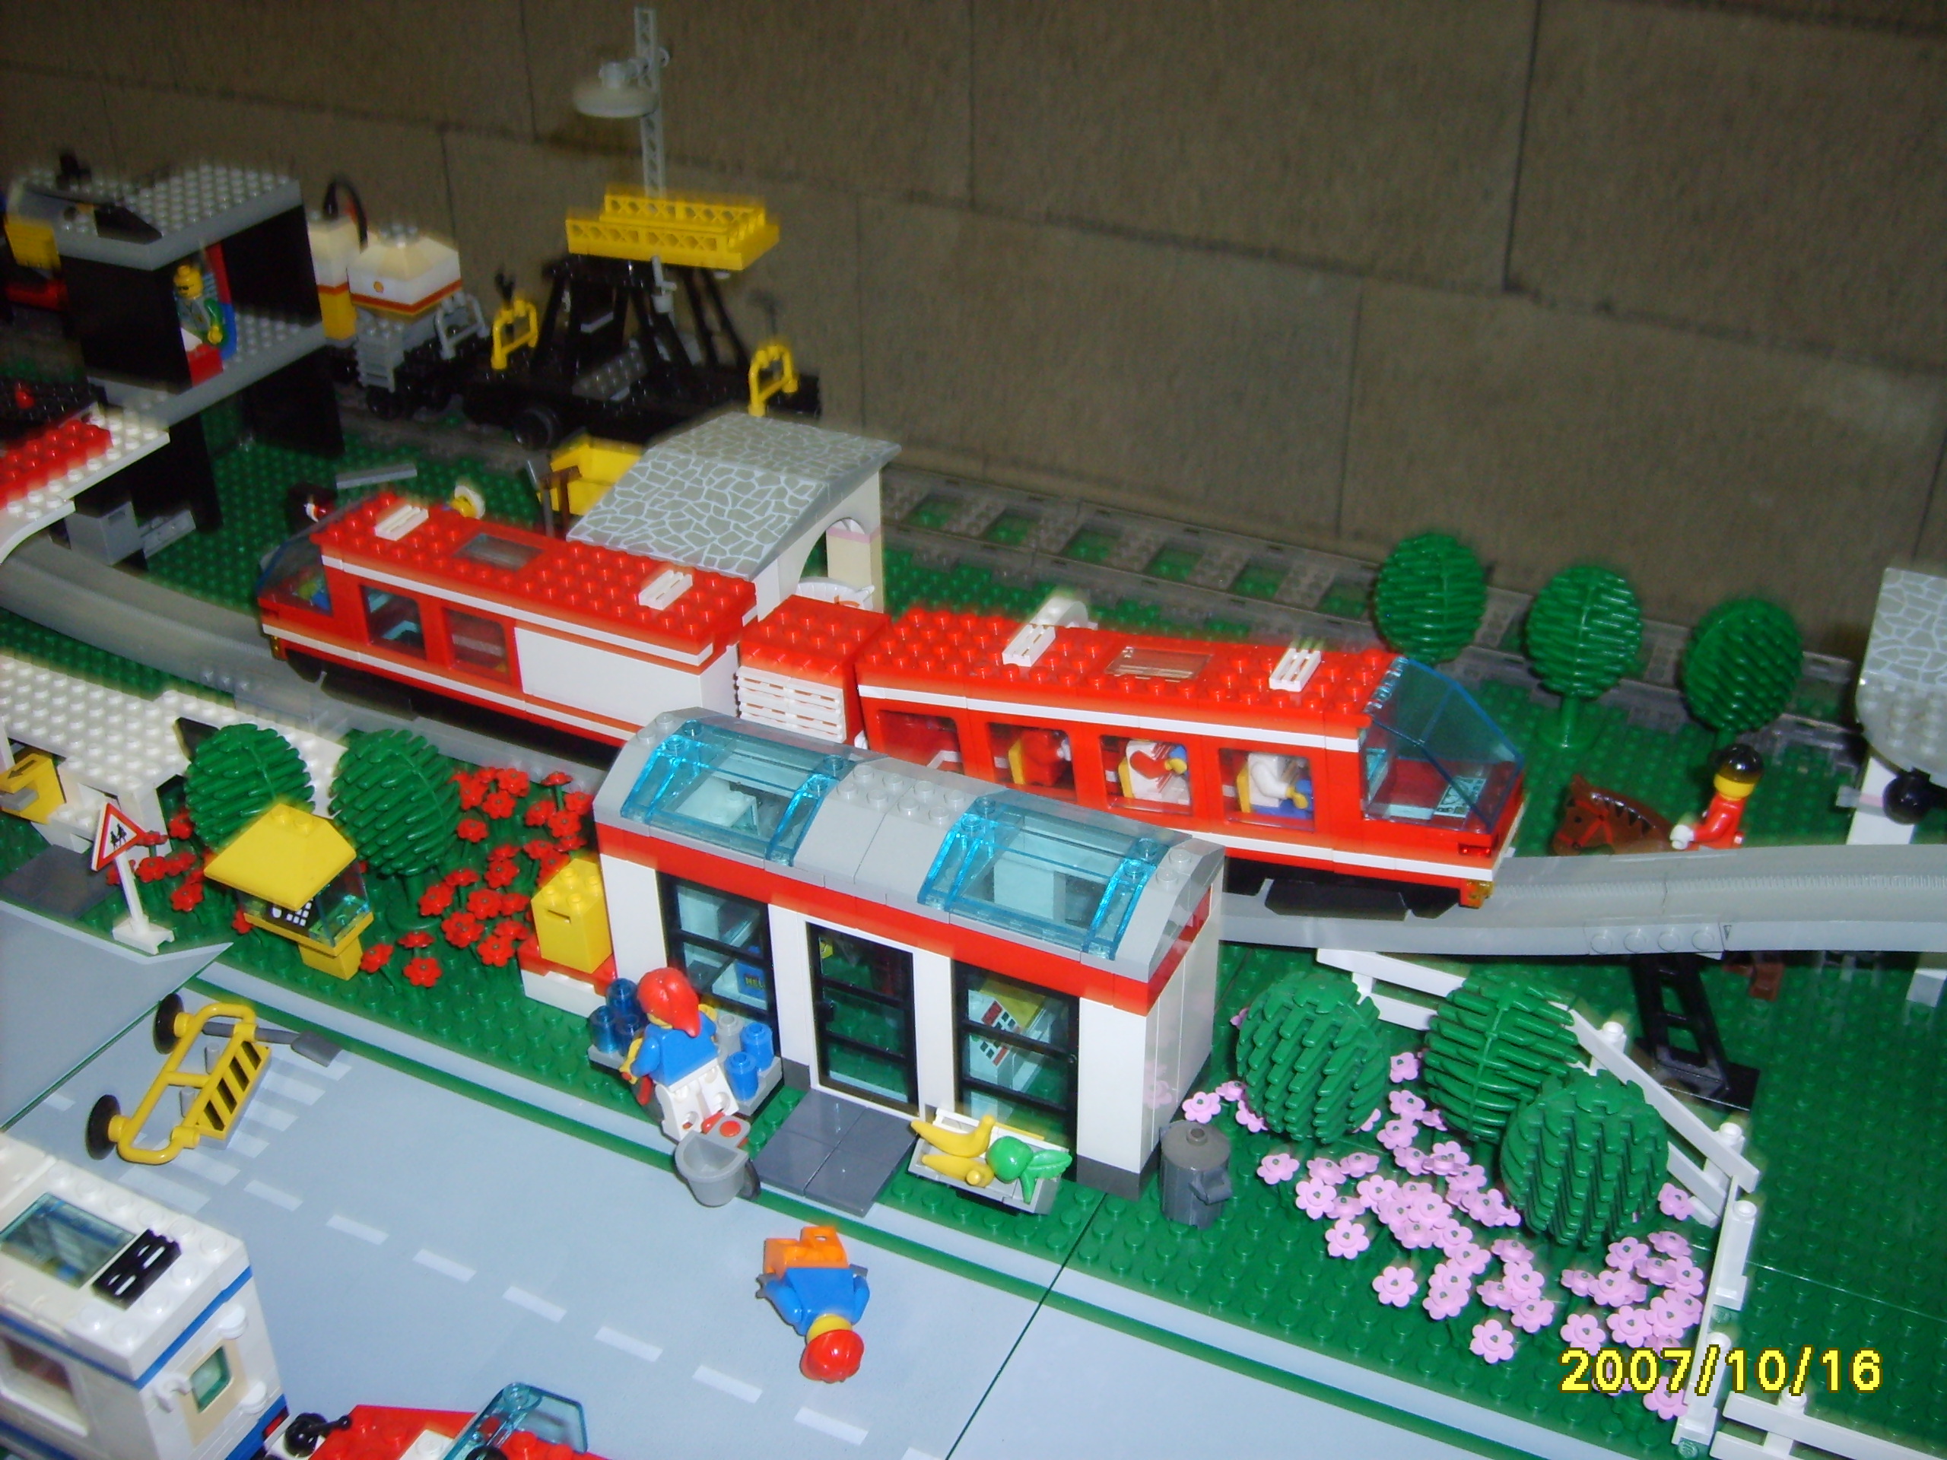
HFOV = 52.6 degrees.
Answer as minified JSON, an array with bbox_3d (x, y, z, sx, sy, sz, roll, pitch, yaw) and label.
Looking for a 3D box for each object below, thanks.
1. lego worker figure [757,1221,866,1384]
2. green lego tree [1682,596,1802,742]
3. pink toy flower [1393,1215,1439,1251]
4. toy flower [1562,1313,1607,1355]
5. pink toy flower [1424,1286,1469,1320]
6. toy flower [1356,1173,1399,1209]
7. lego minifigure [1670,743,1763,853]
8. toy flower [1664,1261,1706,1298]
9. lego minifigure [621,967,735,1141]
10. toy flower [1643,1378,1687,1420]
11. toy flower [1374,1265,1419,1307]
[{"bbox_3d":[-0.035,0.124,0.438,0.024,0.015,0.040,-3,32,-4],"label":"lego worker figure"},{"bbox_3d":[0.236,-0.012,0.608,0.035,0.062,0.035,14,35,21],"label":"green lego tree"},{"bbox_3d":[0.098,0.111,0.436,0.010,0.005,0.010,9,28,14],"label":"pink toy flower"},{"bbox_3d":[0.128,0.126,0.411,0.010,0.005,0.010,-6,55,8],"label":"toy flower"},{"bbox_3d":[0.103,0.126,0.431,0.010,0.004,0.009,0,32,35],"label":"pink toy flower"},{"bbox_3d":[0.093,0.107,0.454,0.010,0.004,0.009,0,59,12],"label":"toy flower"},{"bbox_3d":[0.206,0.027,0.544,0.017,0.042,0.019,7,33,12],"label":"lego minifigure"},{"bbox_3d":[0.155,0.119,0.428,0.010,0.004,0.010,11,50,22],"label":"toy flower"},{"bbox_3d":[-0.072,0.078,0.486,0.025,0.043,0.018,-23,28,-31],"label":"lego minifigure"},{"bbox_3d":[0.139,0.135,0.396,0.010,0.005,0.010,15,61,23],"label":"toy flower"},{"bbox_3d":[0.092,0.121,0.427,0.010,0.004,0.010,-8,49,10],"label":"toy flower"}]

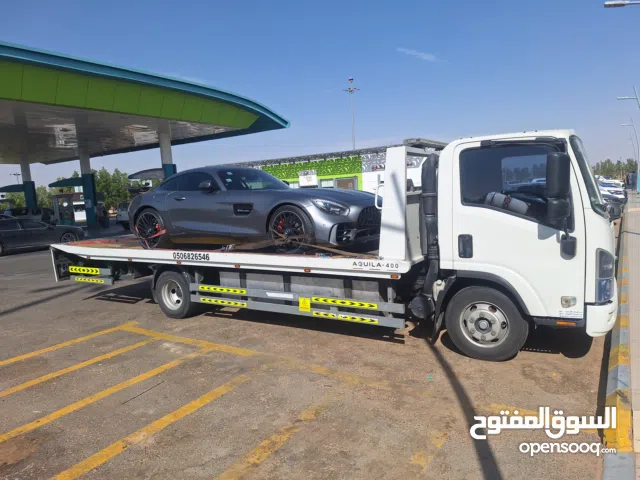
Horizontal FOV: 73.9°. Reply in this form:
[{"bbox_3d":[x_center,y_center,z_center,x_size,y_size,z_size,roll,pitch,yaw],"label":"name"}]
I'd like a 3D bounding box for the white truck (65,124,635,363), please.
[{"bbox_3d":[-0.654,-0.068,6.553,8.570,2.320,2.280,1,7,31],"label":"white truck"}]

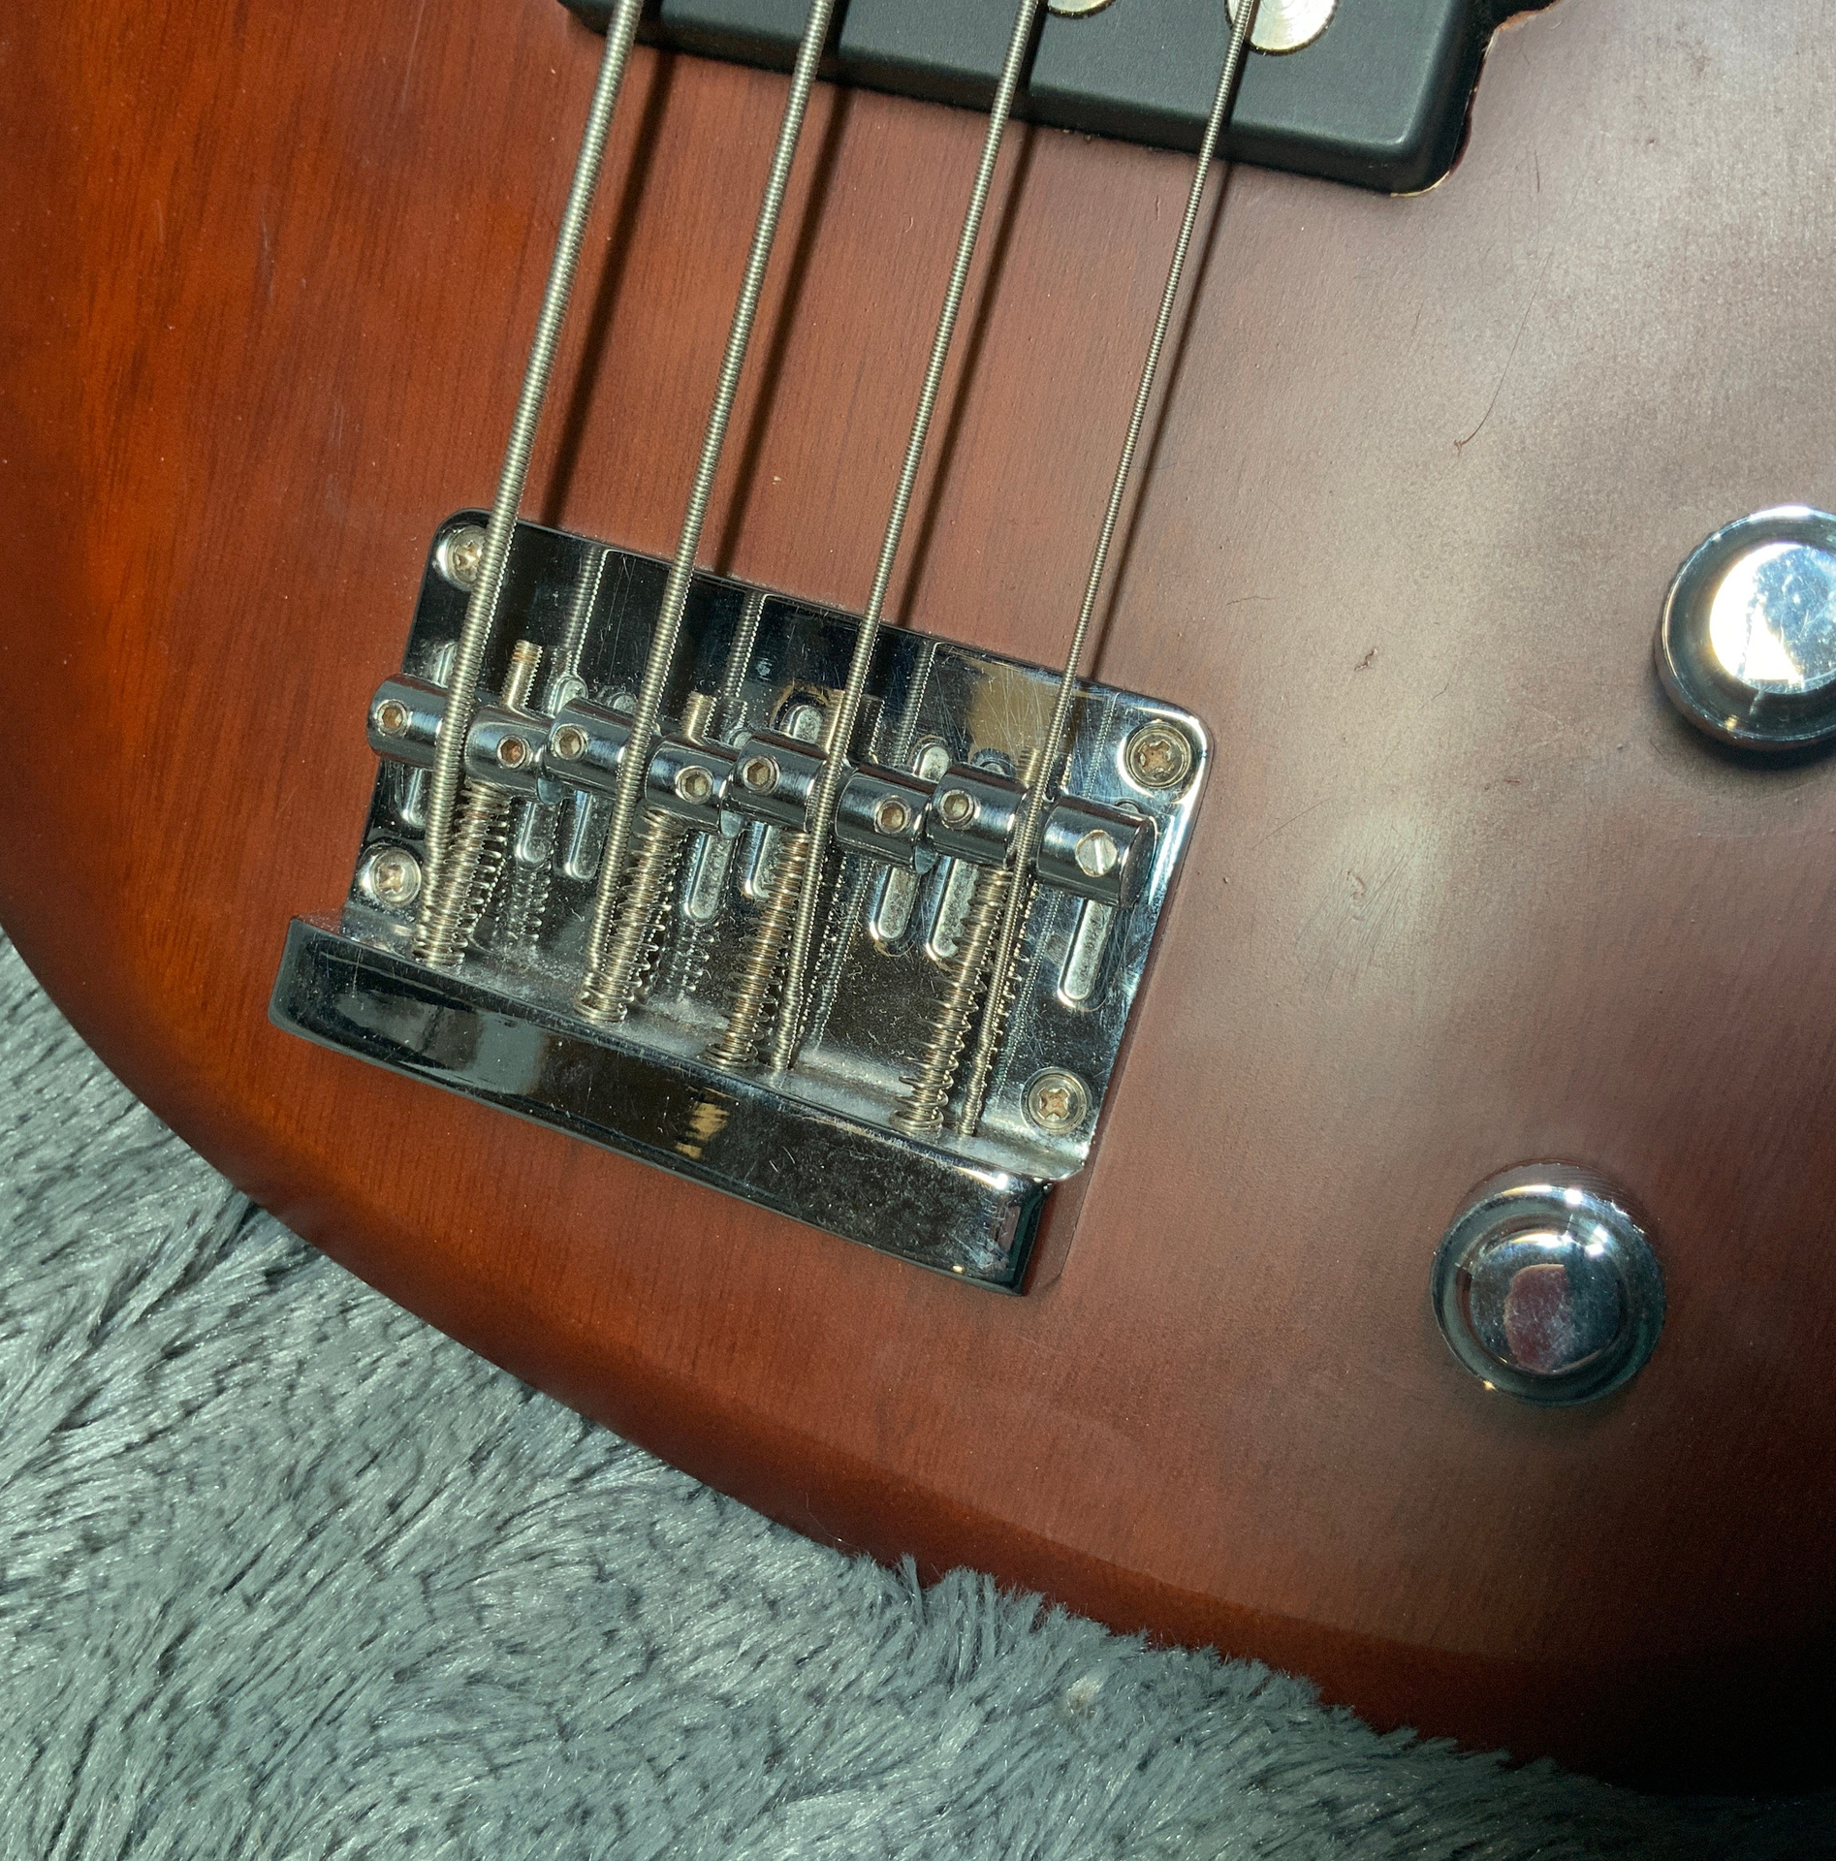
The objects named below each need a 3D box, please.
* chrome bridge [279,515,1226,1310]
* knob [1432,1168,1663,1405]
[{"bbox_3d":[-0.019,-0.005,0.195,0.081,0.012,0.054,18,98,16],"label":"chrome bridge"},{"bbox_3d":[0.052,0.029,0.171,0.018,0.017,0.018,1,93,18],"label":"knob"}]

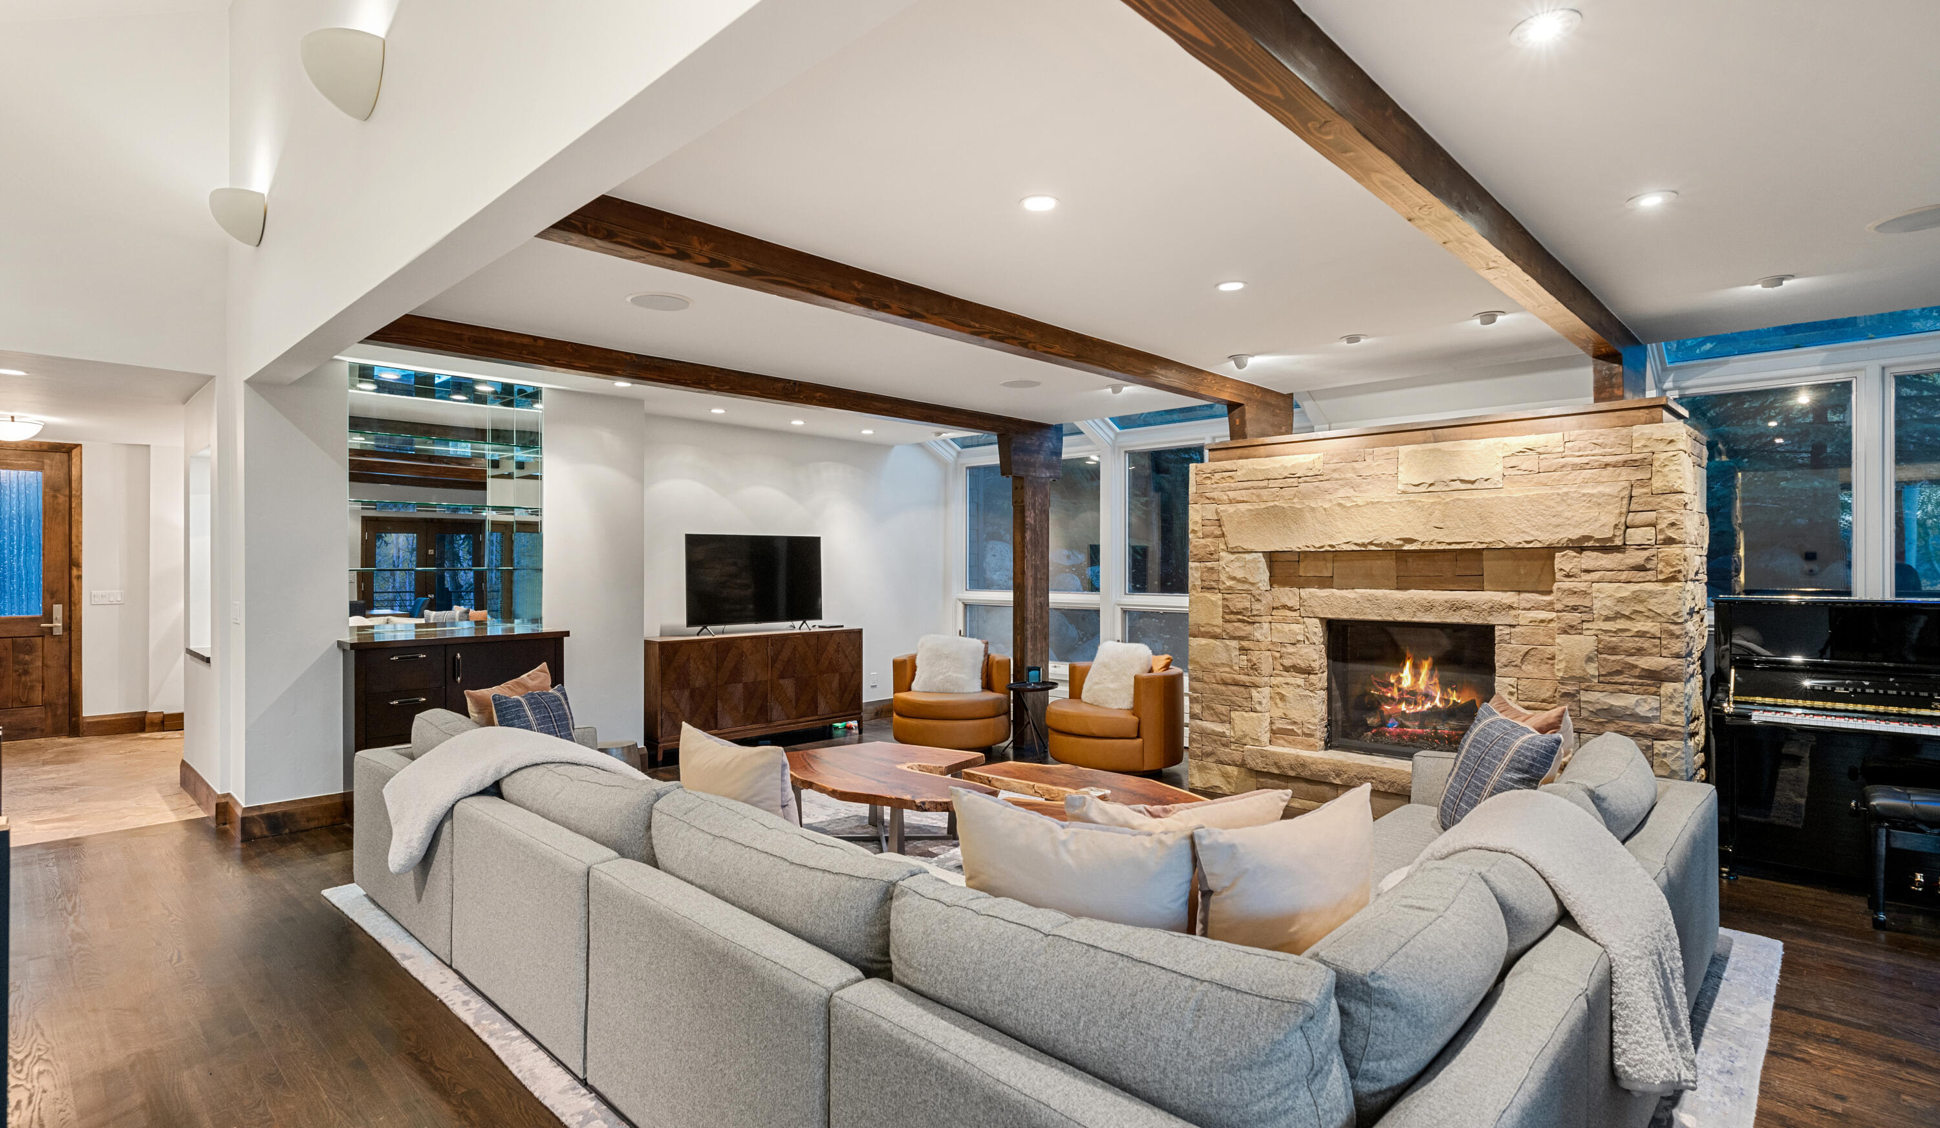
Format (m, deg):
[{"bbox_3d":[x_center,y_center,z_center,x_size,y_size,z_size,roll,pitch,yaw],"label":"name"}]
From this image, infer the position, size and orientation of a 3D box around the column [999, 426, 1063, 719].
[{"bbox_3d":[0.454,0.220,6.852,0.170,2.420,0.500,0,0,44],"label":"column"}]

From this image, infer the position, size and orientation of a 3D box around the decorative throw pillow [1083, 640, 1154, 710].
[{"bbox_3d":[1.059,0.801,6.500,0.180,0.460,0.490,28,-18,-38],"label":"decorative throw pillow"}]

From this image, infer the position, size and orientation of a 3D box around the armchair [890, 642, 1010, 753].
[{"bbox_3d":[-0.146,1.077,7.104,0.920,0.690,0.920,0,0,3],"label":"armchair"}]

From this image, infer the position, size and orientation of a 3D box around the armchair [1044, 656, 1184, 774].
[{"bbox_3d":[1.065,1.105,6.650,0.920,0.690,0.900,0,0,-33],"label":"armchair"}]

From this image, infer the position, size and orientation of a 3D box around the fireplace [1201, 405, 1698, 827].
[{"bbox_3d":[2.534,0.348,5.165,2.487,2.156,0.841,0,0,44],"label":"fireplace"}]

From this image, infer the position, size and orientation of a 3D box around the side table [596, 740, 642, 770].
[{"bbox_3d":[-2.056,1.245,5.300,0.340,0.384,0.340,0,0,44],"label":"side table"}]

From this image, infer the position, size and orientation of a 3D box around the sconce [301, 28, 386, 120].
[{"bbox_3d":[-2.169,-1.646,3.126,0.430,0.200,0.185,0,0,43],"label":"sconce"}]

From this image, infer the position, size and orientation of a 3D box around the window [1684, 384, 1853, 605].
[{"bbox_3d":[4.186,-0.347,4.853,0.740,1.220,0.080,0,0,44],"label":"window"}]

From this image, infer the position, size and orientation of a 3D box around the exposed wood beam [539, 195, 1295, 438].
[{"bbox_3d":[0.426,-0.998,4.251,0.123,0.170,4.662,0,0,44],"label":"exposed wood beam"}]

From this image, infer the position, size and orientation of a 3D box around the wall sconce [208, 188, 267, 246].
[{"bbox_3d":[-3.572,-1.660,4.442,0.430,0.200,0.185,0,0,43],"label":"wall sconce"}]

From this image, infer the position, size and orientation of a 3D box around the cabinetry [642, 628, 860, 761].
[{"bbox_3d":[-1.714,0.992,7.290,0.450,0.875,1.740,0,0,44],"label":"cabinetry"}]

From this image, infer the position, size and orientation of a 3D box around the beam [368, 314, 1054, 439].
[{"bbox_3d":[-0.948,-1.009,5.568,0.123,0.152,4.662,0,0,44],"label":"beam"}]

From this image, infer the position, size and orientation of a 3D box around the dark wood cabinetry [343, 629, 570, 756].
[{"bbox_3d":[-3.067,0.933,5.438,0.640,1.010,1.150,0,0,44],"label":"dark wood cabinetry"}]

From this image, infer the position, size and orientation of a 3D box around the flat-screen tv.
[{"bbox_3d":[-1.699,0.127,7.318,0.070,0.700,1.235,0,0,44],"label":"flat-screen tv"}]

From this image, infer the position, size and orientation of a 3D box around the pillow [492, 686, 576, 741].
[{"bbox_3d":[-1.964,0.767,4.100,0.380,0.430,0.140,0,-18,-46],"label":"pillow"}]

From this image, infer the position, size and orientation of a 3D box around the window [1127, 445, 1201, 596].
[{"bbox_3d":[1.515,-0.342,7.202,0.747,1.175,0.080,0,0,44],"label":"window"}]

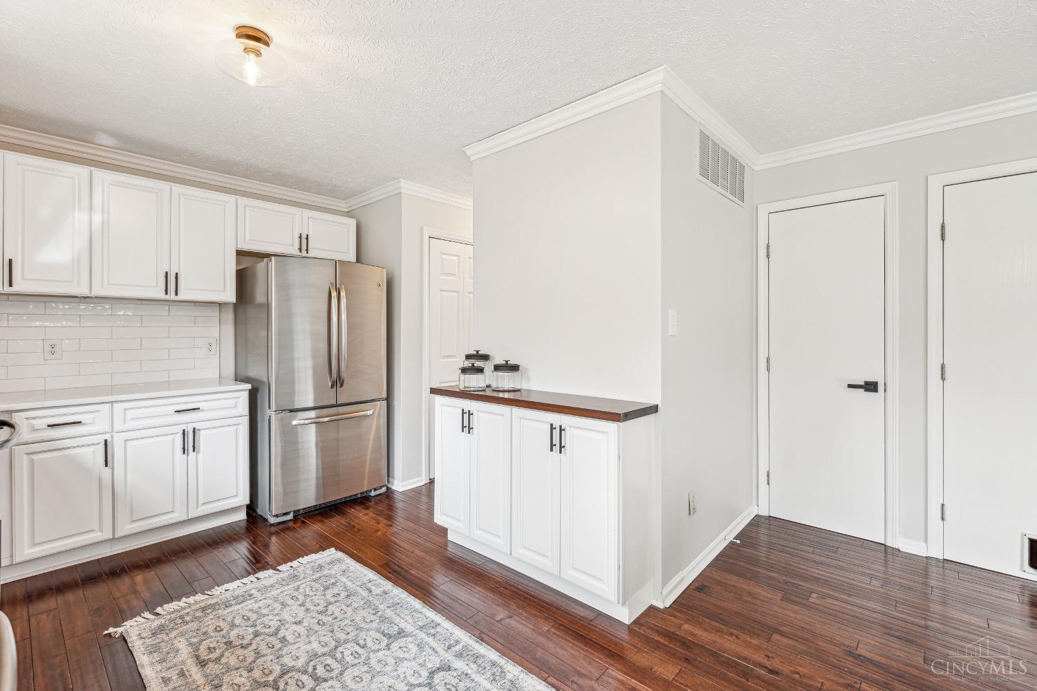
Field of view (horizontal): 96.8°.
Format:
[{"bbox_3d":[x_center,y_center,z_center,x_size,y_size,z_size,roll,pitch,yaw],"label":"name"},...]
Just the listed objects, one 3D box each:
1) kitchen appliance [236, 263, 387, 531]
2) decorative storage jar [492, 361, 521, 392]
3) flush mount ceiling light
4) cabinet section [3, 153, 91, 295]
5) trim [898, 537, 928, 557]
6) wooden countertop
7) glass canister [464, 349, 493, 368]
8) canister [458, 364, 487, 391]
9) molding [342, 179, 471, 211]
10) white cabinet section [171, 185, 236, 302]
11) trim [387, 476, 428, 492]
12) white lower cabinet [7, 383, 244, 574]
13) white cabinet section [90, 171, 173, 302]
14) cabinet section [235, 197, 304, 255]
[{"bbox_3d":[-1.577,0.284,3.579,0.740,1.775,0.880,1,1,42],"label":"kitchen appliance"},{"bbox_3d":[-0.065,0.168,2.600,0.172,0.168,0.172,0,1,0],"label":"decorative storage jar"},{"bbox_3d":[-1.063,-1.152,1.845,0.267,0.172,0.267,1,1,42],"label":"flush mount ceiling light"},{"bbox_3d":[-2.664,-0.671,2.617,0.022,0.745,0.341,1,2,42],"label":"cabinet section"},{"bbox_3d":[2.226,1.135,2.600,0.125,0.078,0.018,1,1,42],"label":"trim"},{"bbox_3d":[0.064,0.279,2.428,1.277,0.037,0.342,1,2,42],"label":"wooden countertop"},{"bbox_3d":[-0.250,0.140,2.800,0.166,0.221,0.166,1,2,42],"label":"glass canister"},{"bbox_3d":[-0.267,0.177,2.653,0.154,0.154,0.154,0,2,0],"label":"canister"},{"bbox_3d":[-0.947,-1.252,4.176,0.940,0.083,0.880,1,2,42],"label":"molding"},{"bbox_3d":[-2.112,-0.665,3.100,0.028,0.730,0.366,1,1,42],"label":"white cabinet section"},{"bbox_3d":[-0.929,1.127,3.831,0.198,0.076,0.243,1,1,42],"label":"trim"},{"bbox_3d":[-2.428,0.761,2.905,0.630,0.883,1.132,1,2,42],"label":"white lower cabinet"},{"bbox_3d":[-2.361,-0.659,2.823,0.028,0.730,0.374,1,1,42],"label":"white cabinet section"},{"bbox_3d":[-1.973,-0.876,3.556,0.330,0.356,0.462,1,2,42],"label":"cabinet section"}]

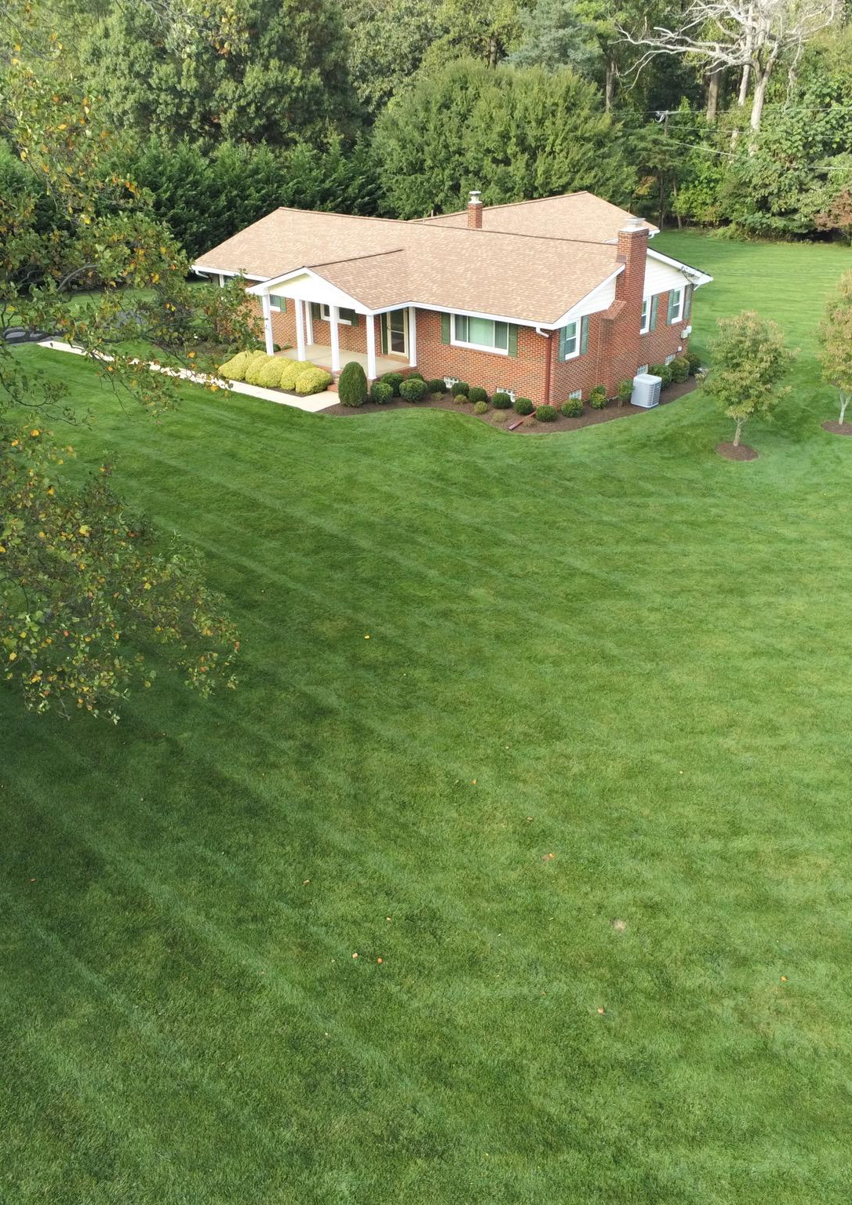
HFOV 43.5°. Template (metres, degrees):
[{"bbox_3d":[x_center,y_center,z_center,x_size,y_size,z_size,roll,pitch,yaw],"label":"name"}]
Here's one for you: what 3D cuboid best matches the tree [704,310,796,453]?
[{"bbox_3d":[9.717,-6.716,32.291,2.624,4.188,2.624,7,28,15],"label":"tree"}]

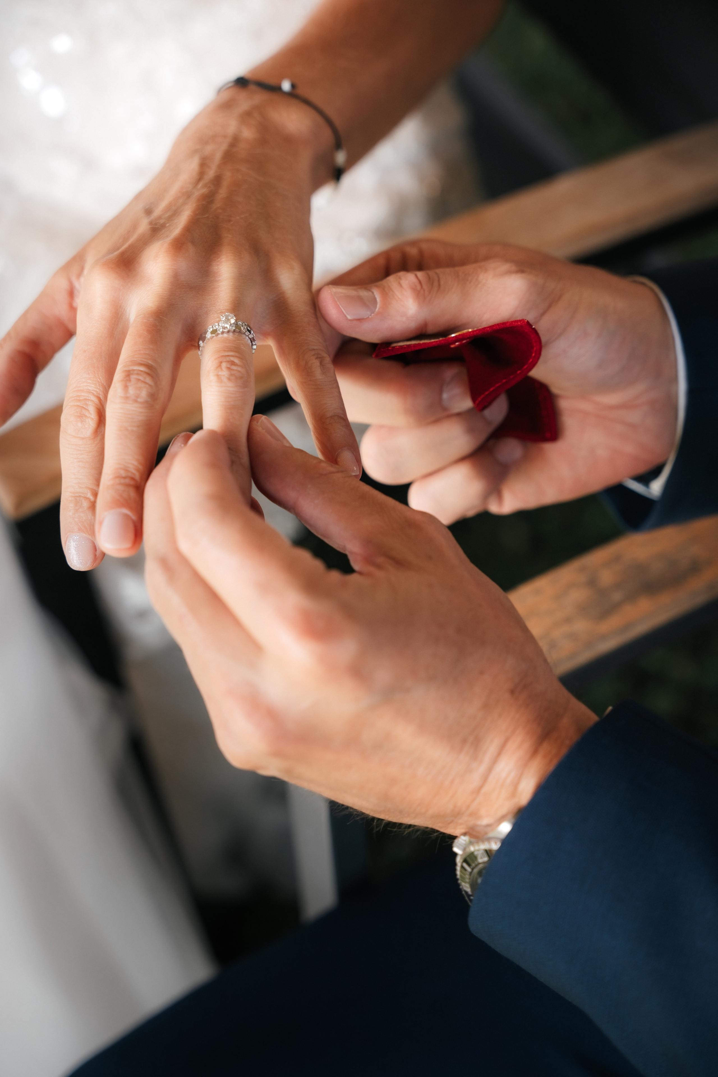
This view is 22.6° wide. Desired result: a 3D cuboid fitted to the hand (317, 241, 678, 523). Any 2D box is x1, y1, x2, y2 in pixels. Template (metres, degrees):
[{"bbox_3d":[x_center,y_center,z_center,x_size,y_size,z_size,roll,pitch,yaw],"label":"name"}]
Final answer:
[{"bbox_3d":[0.050,-0.056,0.645,0.128,0.098,0.082,0,14,0],"label":"hand"}]

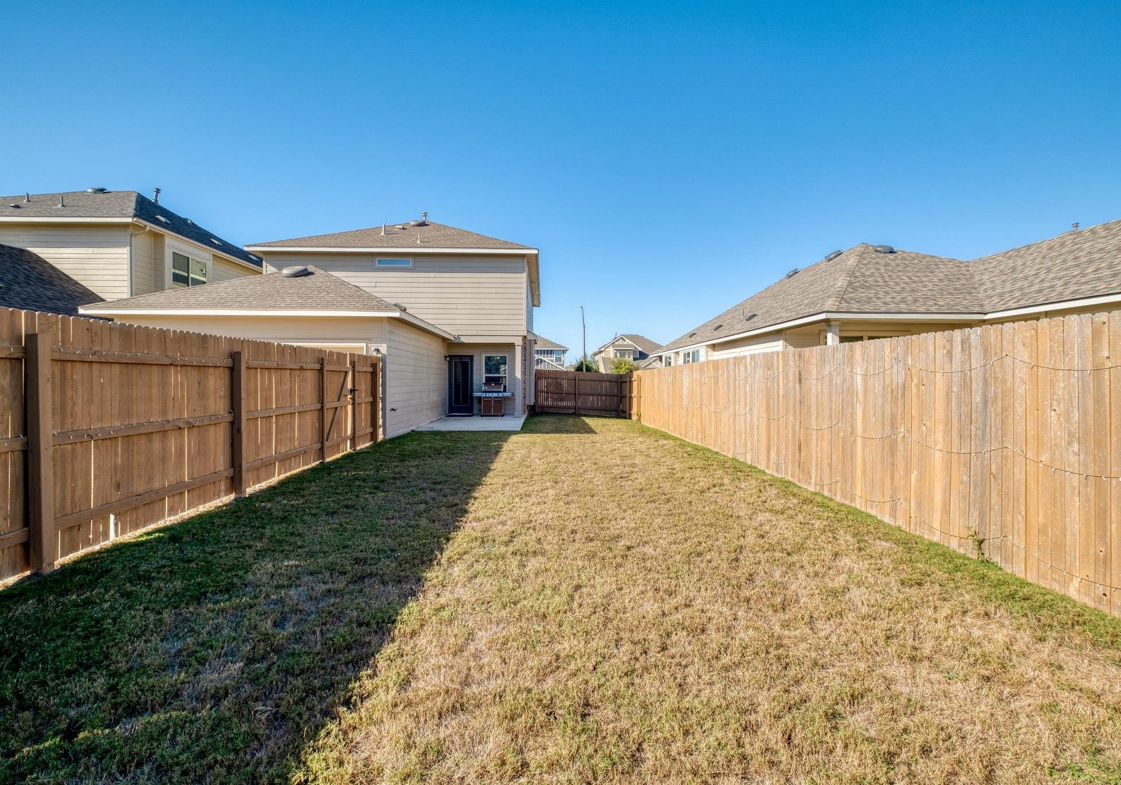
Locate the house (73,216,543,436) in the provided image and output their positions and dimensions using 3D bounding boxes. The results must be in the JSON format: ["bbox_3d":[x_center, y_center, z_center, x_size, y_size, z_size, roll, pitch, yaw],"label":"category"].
[{"bbox_3d":[-5.521,-3.171,18.935,9.450,8.050,17.250,0,1,-2],"label":"house"}]

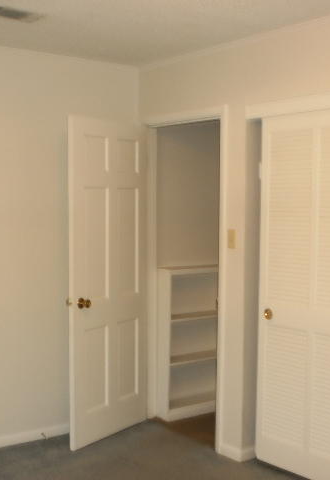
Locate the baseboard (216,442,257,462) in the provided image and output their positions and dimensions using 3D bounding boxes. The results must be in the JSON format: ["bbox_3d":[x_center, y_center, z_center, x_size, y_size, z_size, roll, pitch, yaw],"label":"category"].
[{"bbox_3d":[0.425,1.239,3.938,0.110,0.085,0.180,-2,4,-37],"label":"baseboard"}]

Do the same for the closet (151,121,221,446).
[{"bbox_3d":[0.334,0.251,4.400,0.560,2.040,0.710,-2,4,-37],"label":"closet"}]

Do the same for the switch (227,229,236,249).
[{"bbox_3d":[0.383,-0.005,3.856,0.015,0.115,0.072,-2,4,-37],"label":"switch"}]

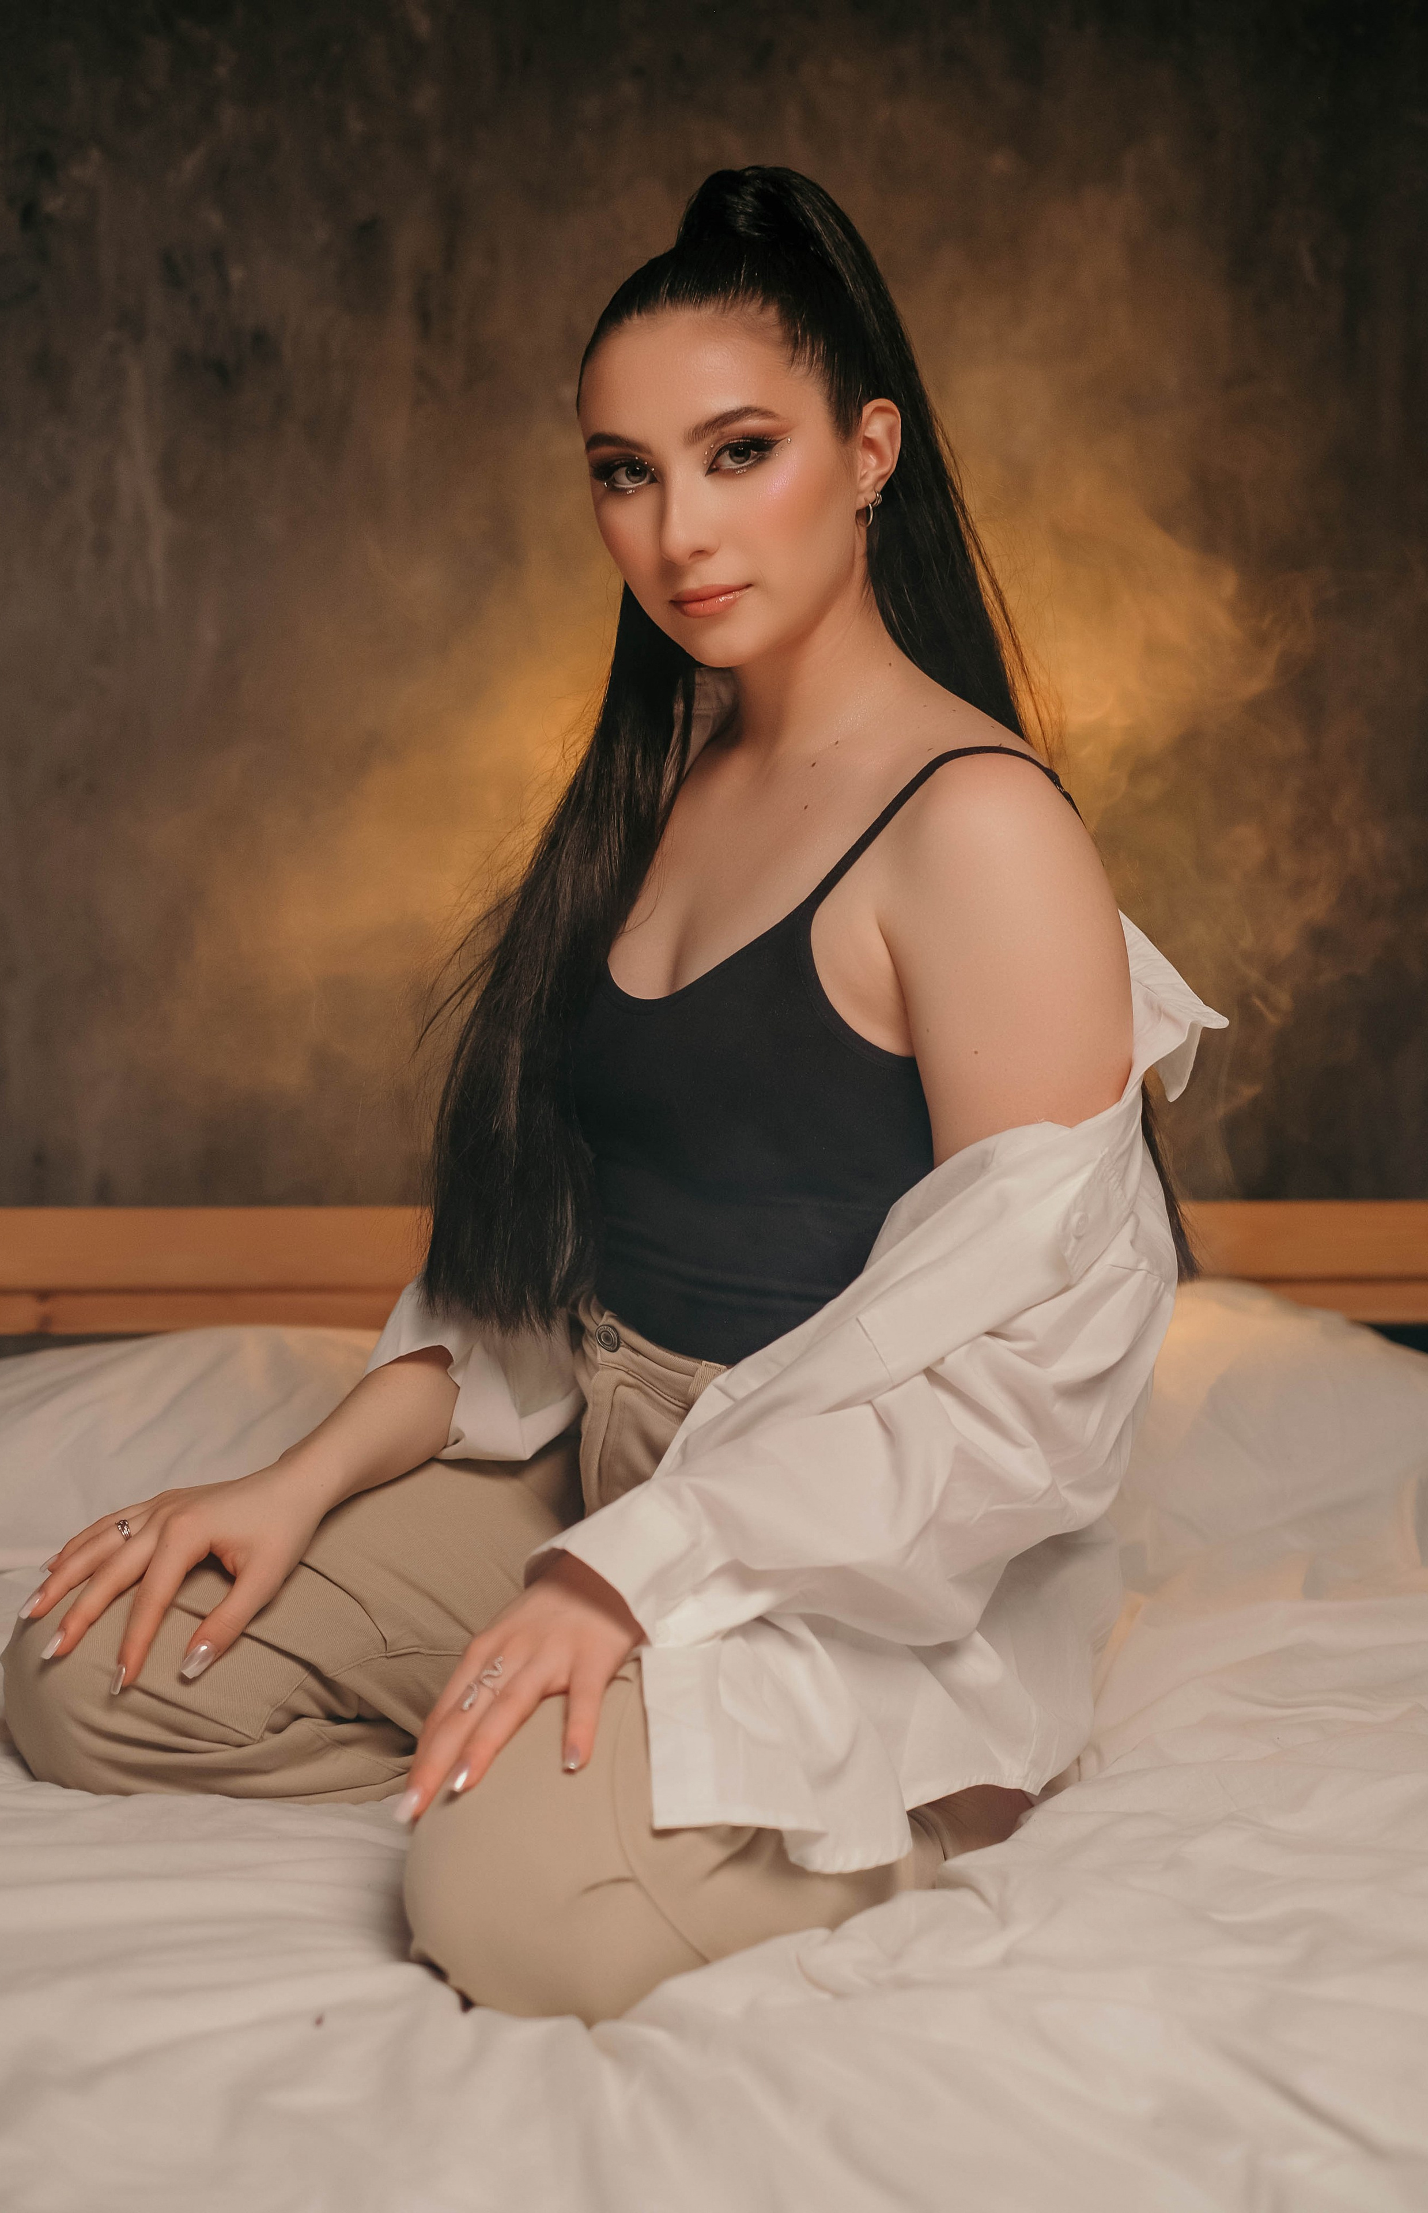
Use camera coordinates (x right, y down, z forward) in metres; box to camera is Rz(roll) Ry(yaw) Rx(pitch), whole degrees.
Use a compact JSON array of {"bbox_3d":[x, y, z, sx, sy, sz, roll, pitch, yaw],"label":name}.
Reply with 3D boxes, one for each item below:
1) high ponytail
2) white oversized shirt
[{"bbox_3d":[0.050,-0.192,1.790,0.290,0.620,0.400,3,5,38],"label":"high ponytail"},{"bbox_3d":[0.040,0.115,1.780,0.450,0.470,0.460,-4,5,-43],"label":"white oversized shirt"}]

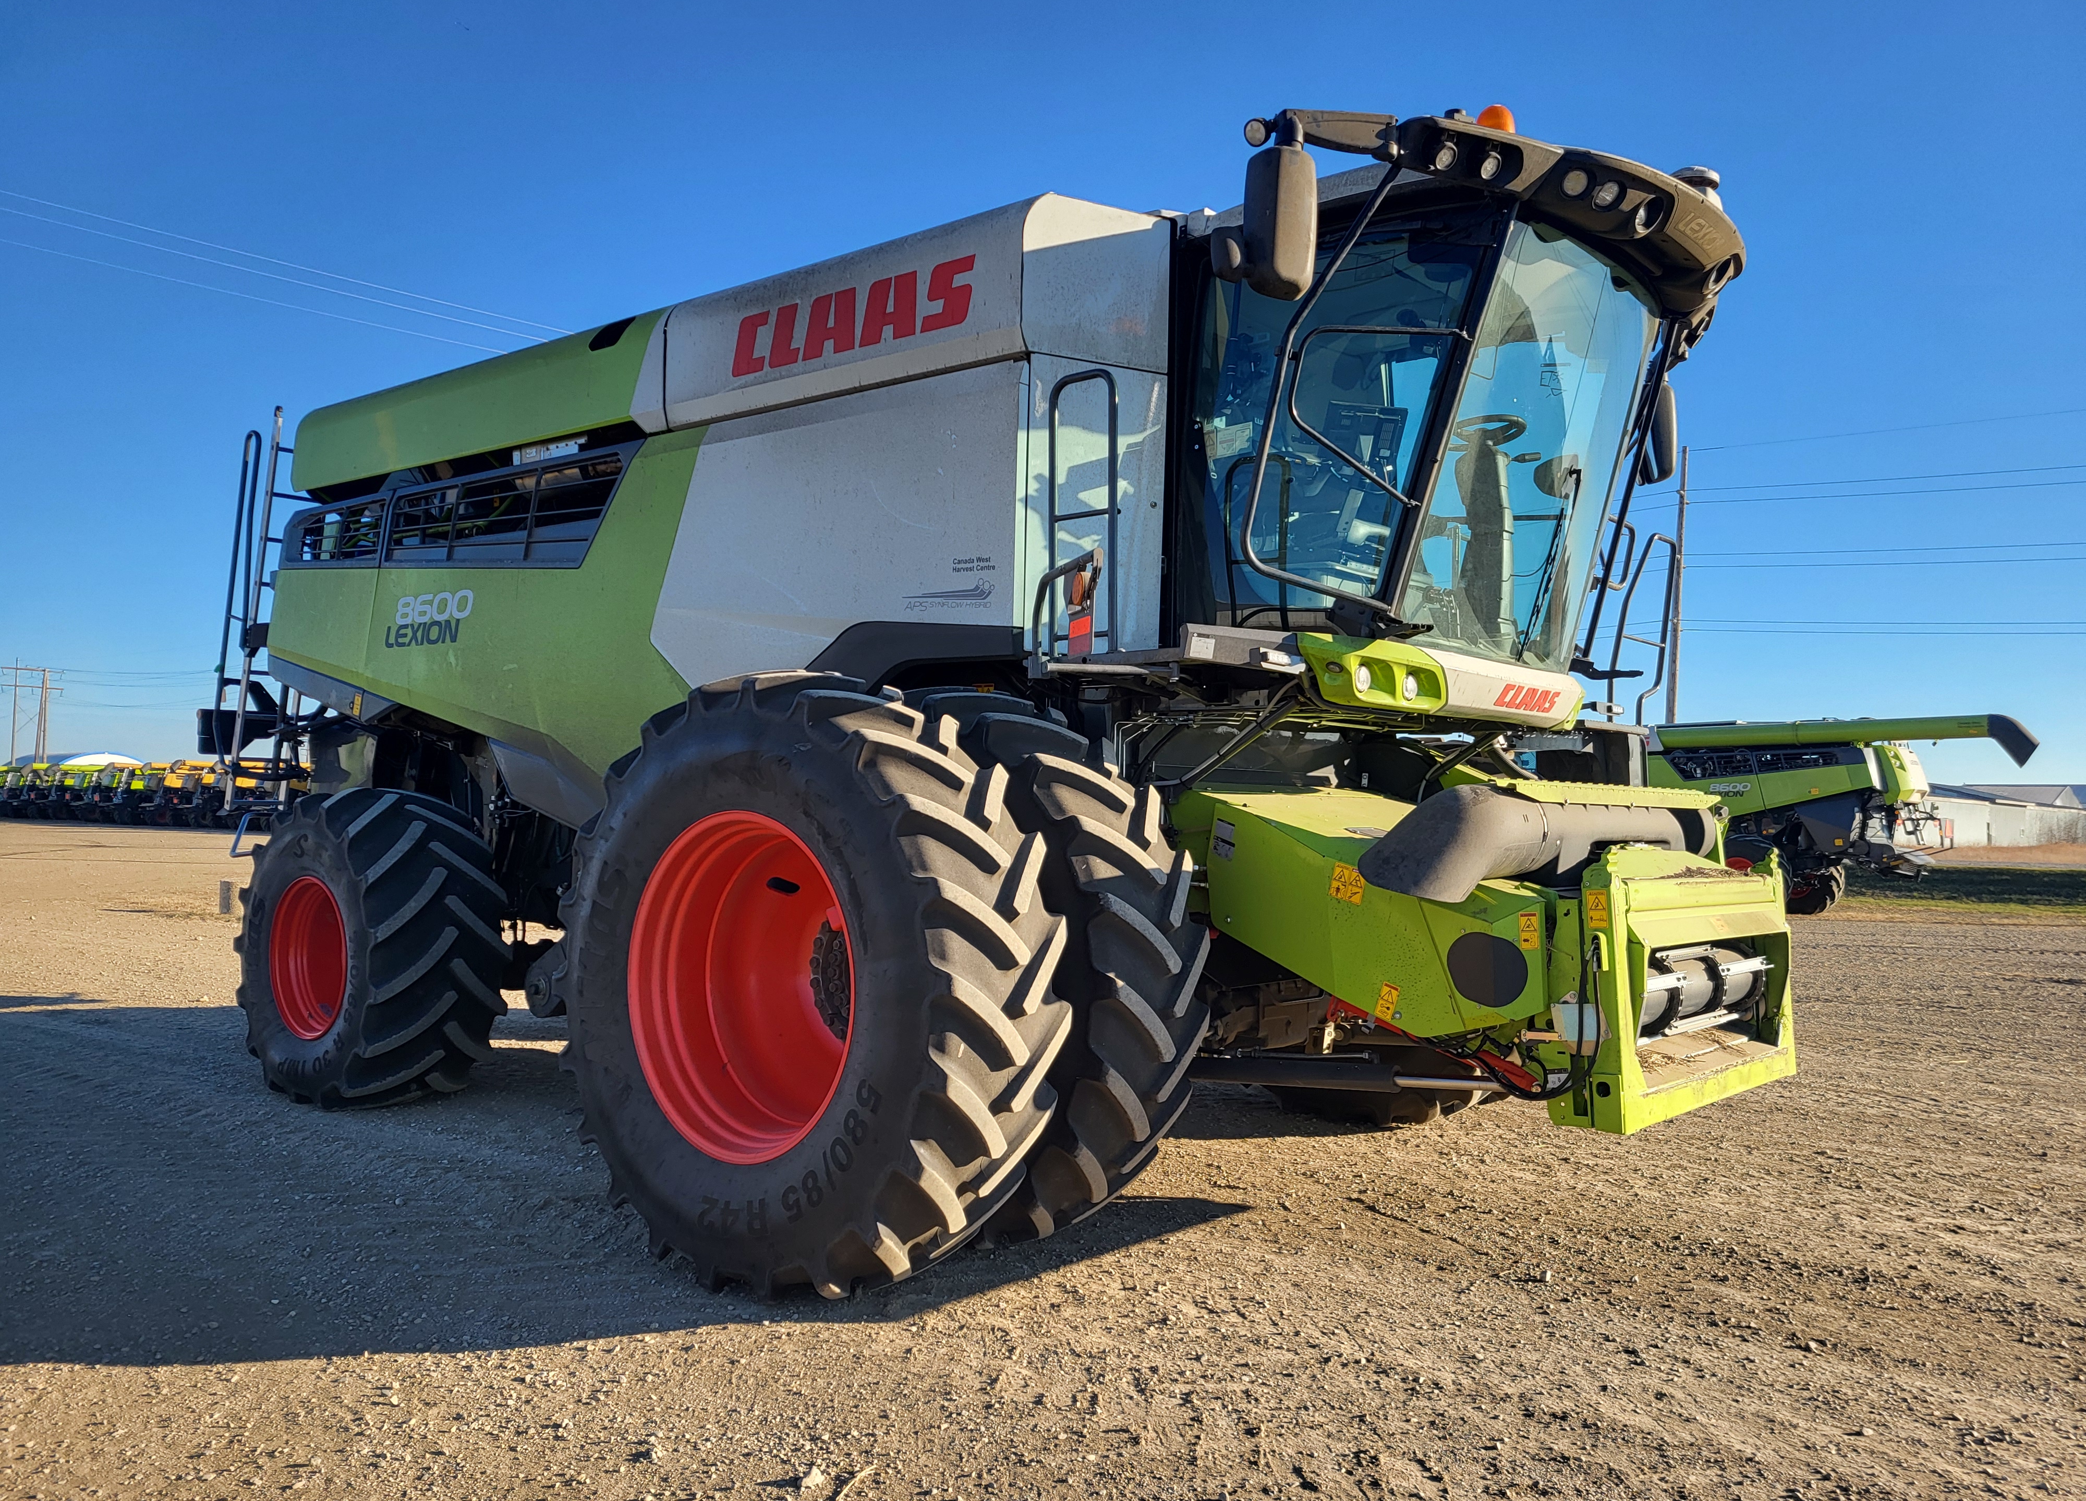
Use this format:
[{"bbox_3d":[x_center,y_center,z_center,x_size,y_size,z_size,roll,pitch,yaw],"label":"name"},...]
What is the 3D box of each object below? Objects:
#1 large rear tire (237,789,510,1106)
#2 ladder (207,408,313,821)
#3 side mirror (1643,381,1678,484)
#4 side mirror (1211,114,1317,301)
[{"bbox_3d":[-3.504,1.054,8.144,1.620,1.610,0.680,-1,-3,40],"label":"large rear tire"},{"bbox_3d":[-5.075,-0.881,10.267,0.600,2.600,0.450,11,4,40],"label":"ladder"},{"bbox_3d":[2.976,-1.534,7.580,0.130,0.500,0.210,1,-2,7],"label":"side mirror"},{"bbox_3d":[0.717,-1.747,5.050,0.310,0.560,0.150,2,-3,-22],"label":"side mirror"}]

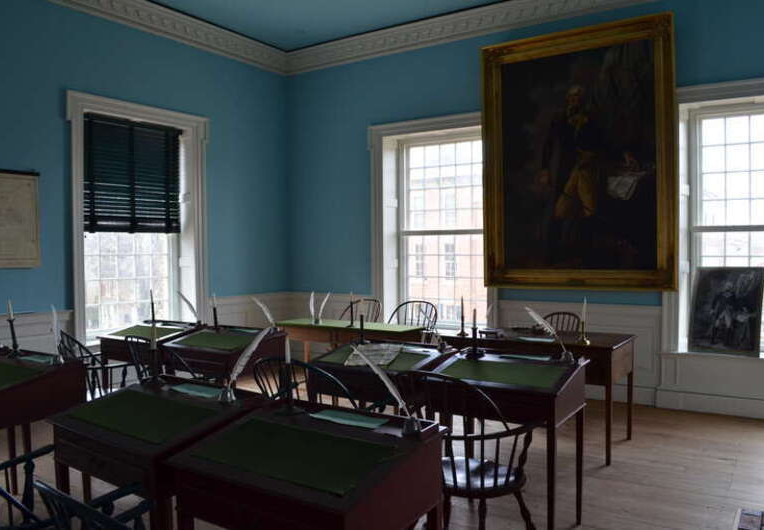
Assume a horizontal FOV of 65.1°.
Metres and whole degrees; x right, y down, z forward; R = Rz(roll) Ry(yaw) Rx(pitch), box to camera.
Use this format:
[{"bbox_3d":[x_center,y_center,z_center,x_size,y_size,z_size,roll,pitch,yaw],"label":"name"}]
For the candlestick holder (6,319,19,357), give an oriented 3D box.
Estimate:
[{"bbox_3d":[-2.006,0.395,3.258,0.075,0.200,0.075,1,2,33],"label":"candlestick holder"}]

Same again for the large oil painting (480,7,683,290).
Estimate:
[{"bbox_3d":[1.751,-0.949,5.485,1.740,2.320,0.120,1,2,33],"label":"large oil painting"}]

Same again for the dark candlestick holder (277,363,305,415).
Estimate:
[{"bbox_3d":[-0.351,0.465,2.289,0.106,0.188,0.106,0,3,0],"label":"dark candlestick holder"}]

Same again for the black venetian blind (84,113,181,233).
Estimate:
[{"bbox_3d":[-2.384,-0.854,5.807,0.070,1.070,1.100,1,2,33],"label":"black venetian blind"}]

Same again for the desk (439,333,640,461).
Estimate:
[{"bbox_3d":[1.135,0.898,4.418,1.276,0.773,0.660,1,2,33],"label":"desk"}]

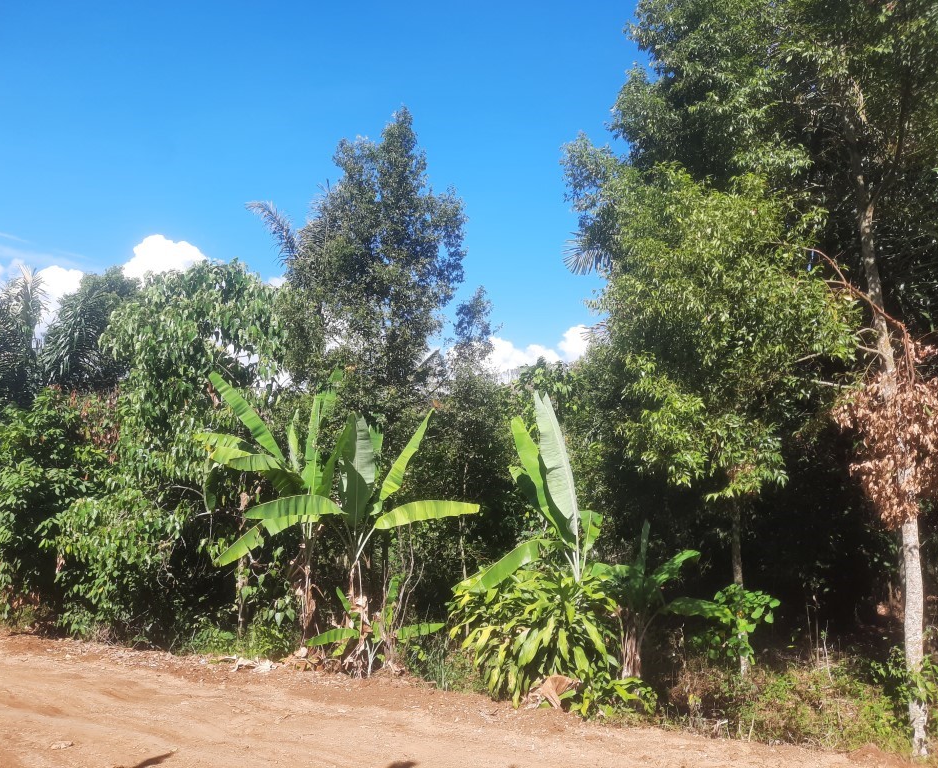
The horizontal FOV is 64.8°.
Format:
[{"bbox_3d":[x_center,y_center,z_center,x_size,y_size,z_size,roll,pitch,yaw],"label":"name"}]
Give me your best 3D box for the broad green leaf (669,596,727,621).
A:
[{"bbox_3d":[2.345,2.304,7.589,0.616,0.237,0.300,0,-12,0],"label":"broad green leaf"}]

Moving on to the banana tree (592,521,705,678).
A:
[{"bbox_3d":[1.894,2.256,7.803,1.202,1.606,1.150,0,-12,0],"label":"banana tree"}]

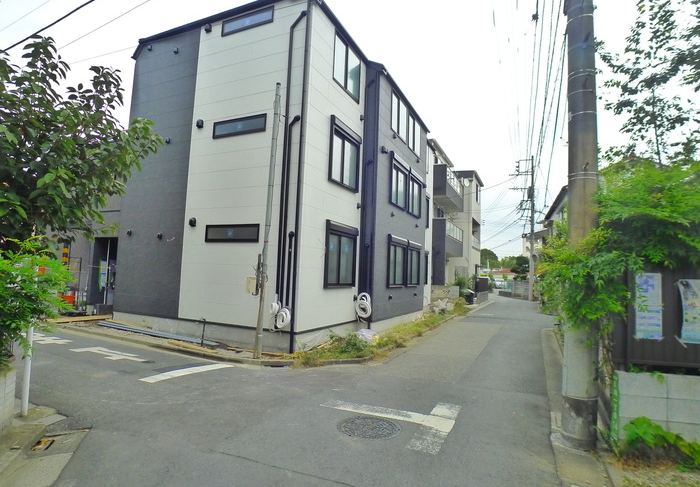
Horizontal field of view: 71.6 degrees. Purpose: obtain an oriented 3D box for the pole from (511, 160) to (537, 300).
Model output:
[{"bbox_3d":[15.015,-1.212,42.000,2.100,12.376,0.700,1,-5,21],"label":"pole"}]

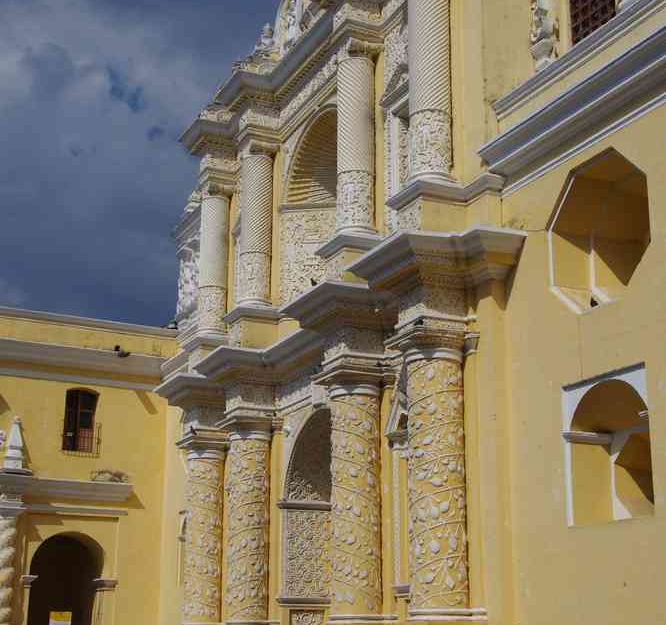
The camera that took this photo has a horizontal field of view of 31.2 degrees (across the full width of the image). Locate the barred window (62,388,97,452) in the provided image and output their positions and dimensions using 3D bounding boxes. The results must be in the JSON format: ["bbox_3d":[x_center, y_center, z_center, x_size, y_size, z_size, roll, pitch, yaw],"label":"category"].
[{"bbox_3d":[-8.057,3.532,38.564,1.136,2.150,0.304,8,-17,-24],"label":"barred window"}]

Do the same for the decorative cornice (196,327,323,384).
[{"bbox_3d":[-1.762,1.232,28.623,1.672,0.748,5.755,8,-18,-24],"label":"decorative cornice"}]

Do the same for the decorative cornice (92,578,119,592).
[{"bbox_3d":[-6.896,8.364,36.409,0.510,0.343,1.056,8,-18,-24],"label":"decorative cornice"}]

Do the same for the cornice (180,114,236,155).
[{"bbox_3d":[-3.924,-5.215,37.186,1.166,0.811,1.977,8,-17,-24],"label":"cornice"}]

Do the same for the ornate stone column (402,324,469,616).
[{"bbox_3d":[1.830,2.903,21.151,1.056,4.787,1.056,0,-16,0],"label":"ornate stone column"}]

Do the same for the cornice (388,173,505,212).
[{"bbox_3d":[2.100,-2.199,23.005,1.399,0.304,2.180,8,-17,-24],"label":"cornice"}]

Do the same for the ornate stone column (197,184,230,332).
[{"bbox_3d":[-3.353,-1.581,33.721,0.880,4.374,0.880,0,-16,0],"label":"ornate stone column"}]

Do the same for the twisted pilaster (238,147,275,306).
[{"bbox_3d":[-2.099,-2.273,32.413,0.892,4.481,0.892,0,-16,0],"label":"twisted pilaster"}]

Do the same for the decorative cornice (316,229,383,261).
[{"bbox_3d":[0.395,-1.236,24.932,1.082,0.282,1.329,8,-18,-24],"label":"decorative cornice"}]

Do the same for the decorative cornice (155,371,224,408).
[{"bbox_3d":[-4.133,2.382,33.992,1.399,0.669,2.413,8,-17,-24],"label":"decorative cornice"}]

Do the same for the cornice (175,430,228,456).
[{"bbox_3d":[-3.688,3.814,33.811,1.186,0.659,1.500,8,-17,-24],"label":"cornice"}]

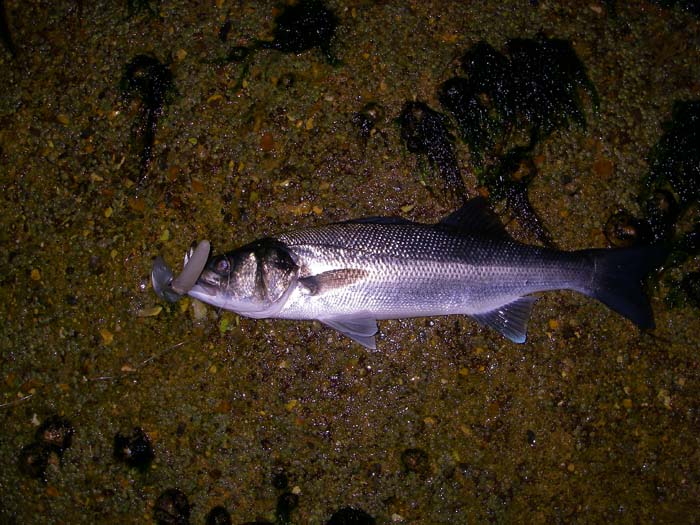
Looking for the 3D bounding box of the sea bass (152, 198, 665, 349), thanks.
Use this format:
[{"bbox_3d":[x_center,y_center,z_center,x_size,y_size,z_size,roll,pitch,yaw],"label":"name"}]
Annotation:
[{"bbox_3d":[0.057,0.011,0.744,0.494,0.062,0.143,0,84,1],"label":"sea bass"}]

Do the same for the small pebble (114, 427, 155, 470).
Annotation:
[{"bbox_3d":[-0.211,0.182,0.754,0.038,0.021,0.041,0,84,1],"label":"small pebble"}]

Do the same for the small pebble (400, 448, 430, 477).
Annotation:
[{"bbox_3d":[0.064,0.195,0.750,0.028,0.014,0.026,0,84,1],"label":"small pebble"}]

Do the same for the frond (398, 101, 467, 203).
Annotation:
[{"bbox_3d":[0.086,-0.113,0.778,0.053,0.020,0.113,-27,84,-2],"label":"frond"}]

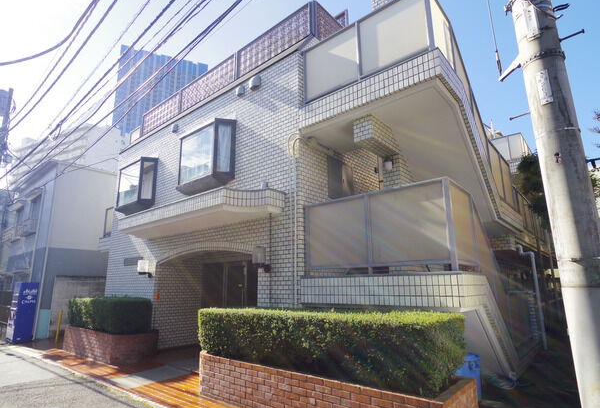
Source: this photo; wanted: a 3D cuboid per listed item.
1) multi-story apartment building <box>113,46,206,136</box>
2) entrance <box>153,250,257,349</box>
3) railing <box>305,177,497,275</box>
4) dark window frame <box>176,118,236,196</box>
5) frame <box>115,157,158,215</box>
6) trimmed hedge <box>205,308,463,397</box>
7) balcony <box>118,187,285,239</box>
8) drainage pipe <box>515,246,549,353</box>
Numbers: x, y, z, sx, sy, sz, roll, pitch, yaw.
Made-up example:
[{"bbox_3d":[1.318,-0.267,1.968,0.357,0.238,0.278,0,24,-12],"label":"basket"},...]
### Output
[{"bbox_3d":[-109.031,-26.063,263.773,62.412,174.360,35.000,5,-14,-23],"label":"multi-story apartment building"},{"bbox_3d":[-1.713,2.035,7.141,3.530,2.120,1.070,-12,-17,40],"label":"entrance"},{"bbox_3d":[1.415,0.528,5.129,2.180,1.080,1.620,-12,-17,40],"label":"railing"},{"bbox_3d":[-1.877,-0.935,6.989,1.290,1.280,0.450,-12,-17,40],"label":"dark window frame"},{"bbox_3d":[-4.250,-0.453,9.012,1.260,1.270,0.430,-12,-17,40],"label":"frame"},{"bbox_3d":[0.061,1.672,4.368,3.480,0.590,0.840,-12,-17,40],"label":"trimmed hedge"},{"bbox_3d":[-2.316,0.286,6.726,4.630,0.310,1.010,-12,-17,40],"label":"balcony"},{"bbox_3d":[4.499,1.769,6.718,0.340,1.930,0.120,-12,-17,40],"label":"drainage pipe"}]

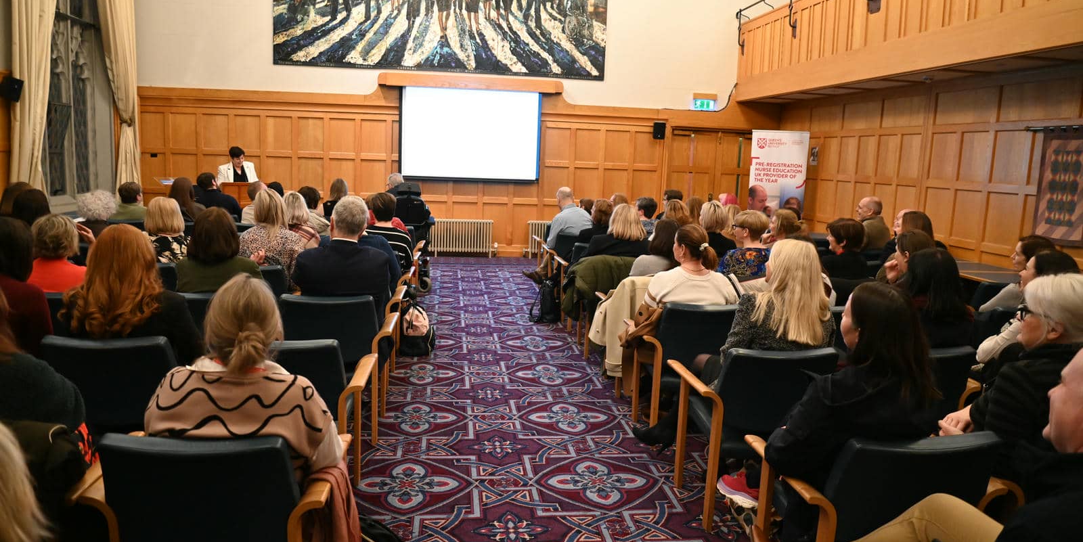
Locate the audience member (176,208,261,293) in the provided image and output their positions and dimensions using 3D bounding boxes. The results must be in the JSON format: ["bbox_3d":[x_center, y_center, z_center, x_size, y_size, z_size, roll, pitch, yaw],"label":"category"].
[{"bbox_3d":[-1.726,0.260,4.075,0.490,1.266,0.800,1,9,-7],"label":"audience member"}]

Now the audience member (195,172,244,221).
[{"bbox_3d":[-3.613,-0.482,8.239,0.530,1.280,0.820,1,9,-4],"label":"audience member"}]

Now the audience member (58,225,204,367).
[{"bbox_3d":[-1.699,0.400,3.186,0.520,1.250,0.800,1,9,-7],"label":"audience member"}]

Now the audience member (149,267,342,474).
[{"bbox_3d":[-0.910,0.576,2.353,0.580,1.220,0.820,1,9,-7],"label":"audience member"}]

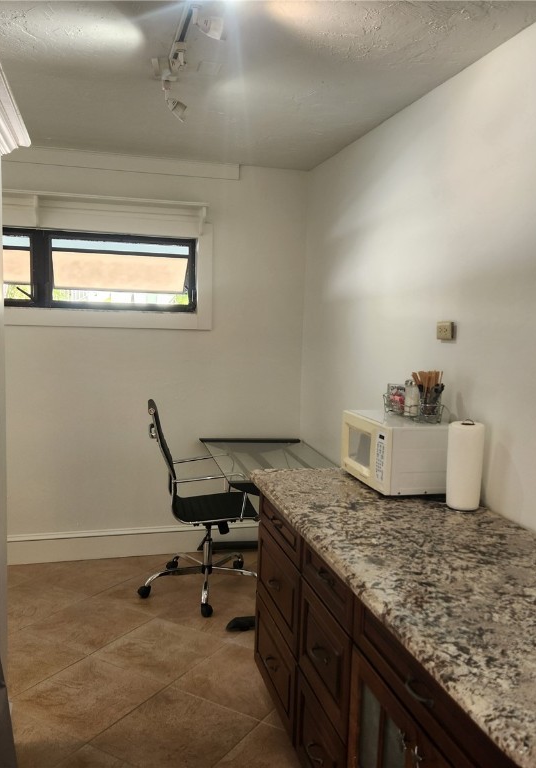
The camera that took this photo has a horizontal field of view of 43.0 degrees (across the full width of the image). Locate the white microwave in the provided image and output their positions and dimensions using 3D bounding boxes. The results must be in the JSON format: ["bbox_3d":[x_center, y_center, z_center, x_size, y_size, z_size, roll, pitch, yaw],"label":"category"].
[{"bbox_3d":[0.516,0.259,2.610,0.315,0.256,0.419,0,6,-14],"label":"white microwave"}]

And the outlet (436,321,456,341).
[{"bbox_3d":[0.688,-0.206,2.645,0.022,0.068,0.111,0,6,-14],"label":"outlet"}]

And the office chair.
[{"bbox_3d":[-0.364,0.633,3.850,0.690,1.111,0.660,1,6,-7],"label":"office chair"}]

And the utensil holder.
[{"bbox_3d":[0.602,0.068,2.651,0.120,0.120,0.300,-2,7,-27],"label":"utensil holder"}]

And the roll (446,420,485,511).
[{"bbox_3d":[0.678,0.279,2.331,0.118,0.285,0.118,2,6,0],"label":"roll"}]

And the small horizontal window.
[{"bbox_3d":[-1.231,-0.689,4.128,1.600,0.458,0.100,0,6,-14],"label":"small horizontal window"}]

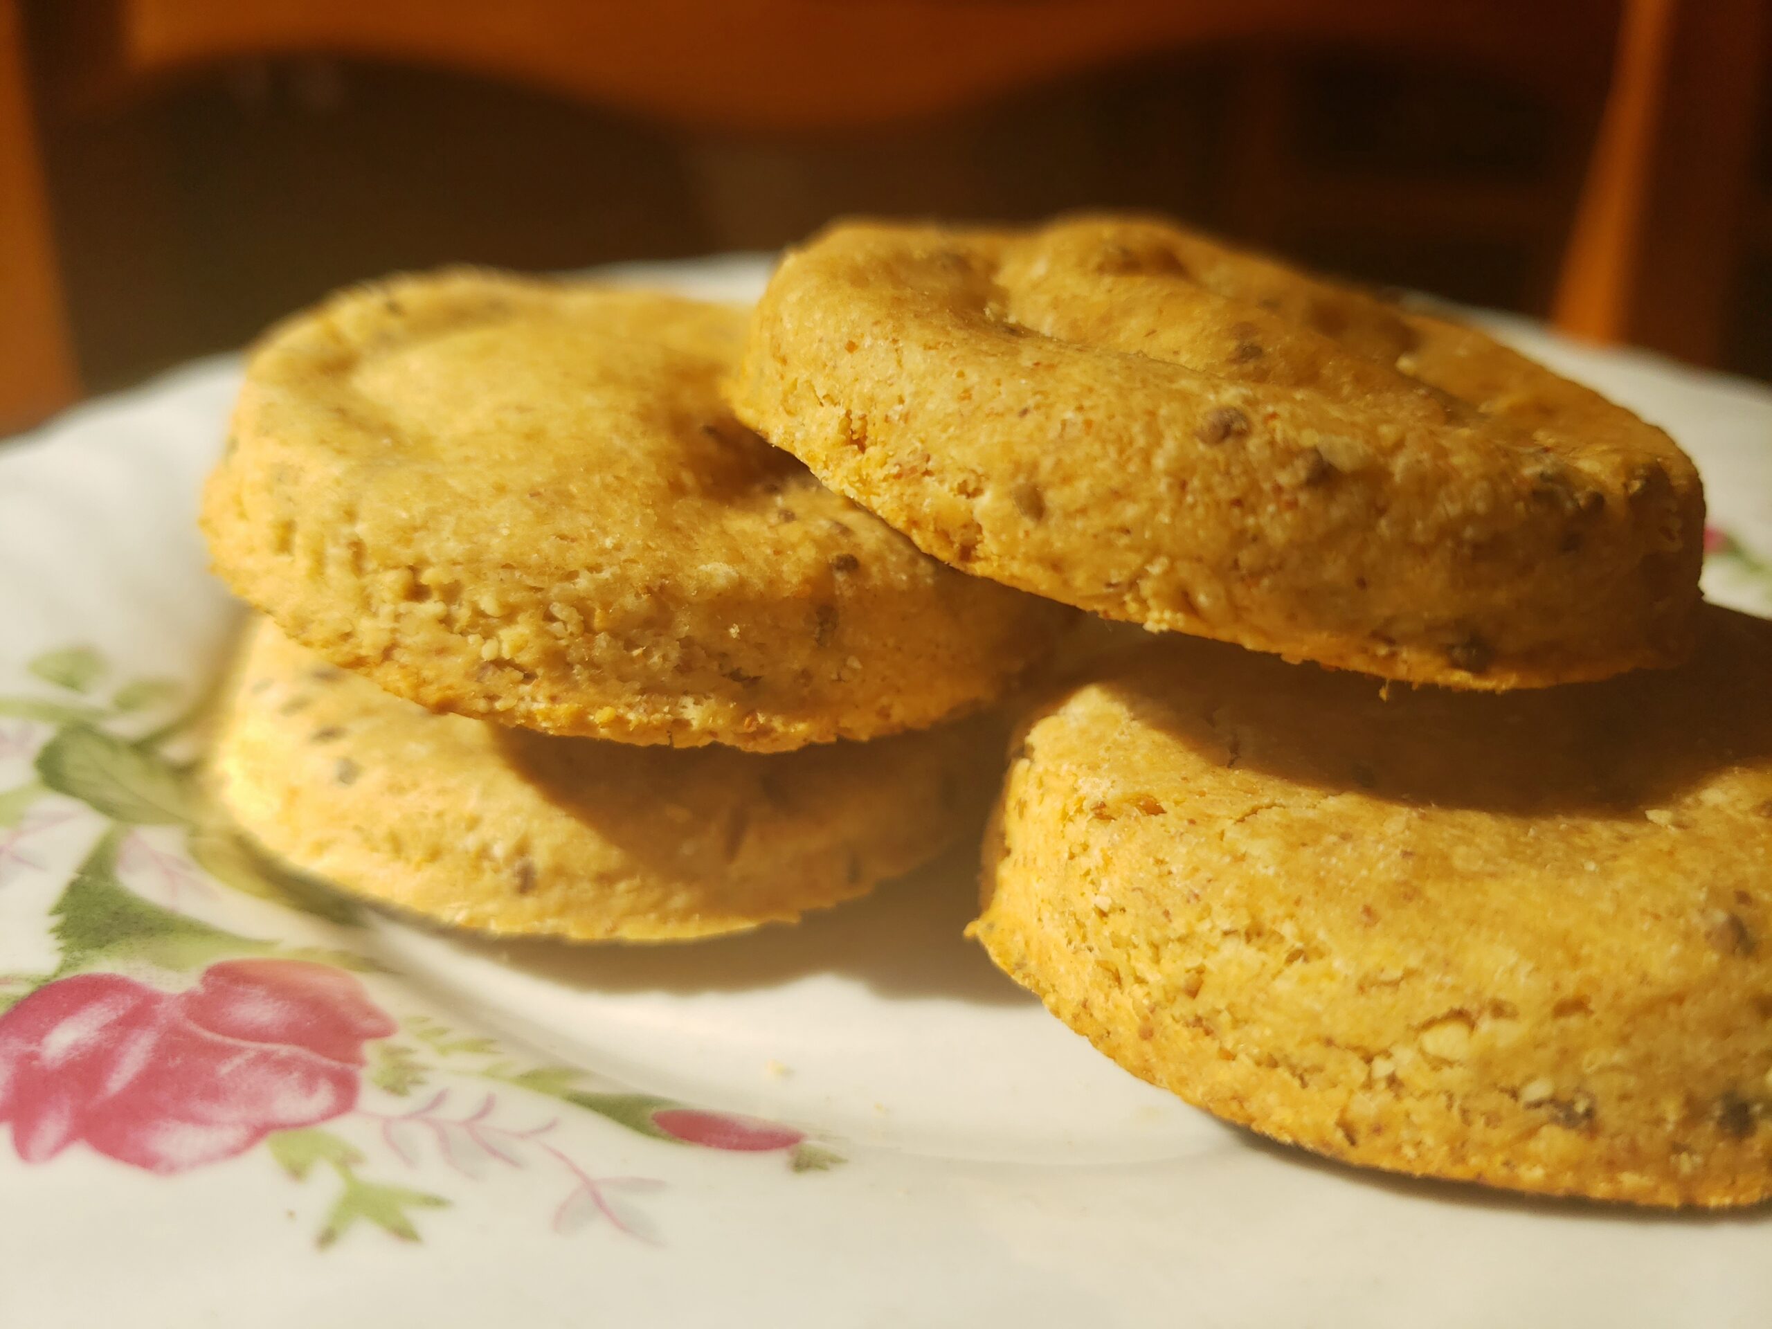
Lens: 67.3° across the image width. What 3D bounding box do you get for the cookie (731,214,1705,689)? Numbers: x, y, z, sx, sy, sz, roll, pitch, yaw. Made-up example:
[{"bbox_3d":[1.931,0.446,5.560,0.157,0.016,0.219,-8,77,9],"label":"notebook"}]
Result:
[{"bbox_3d":[0.026,-0.022,0.103,0.073,0.013,0.073,12,26,0],"label":"cookie"}]

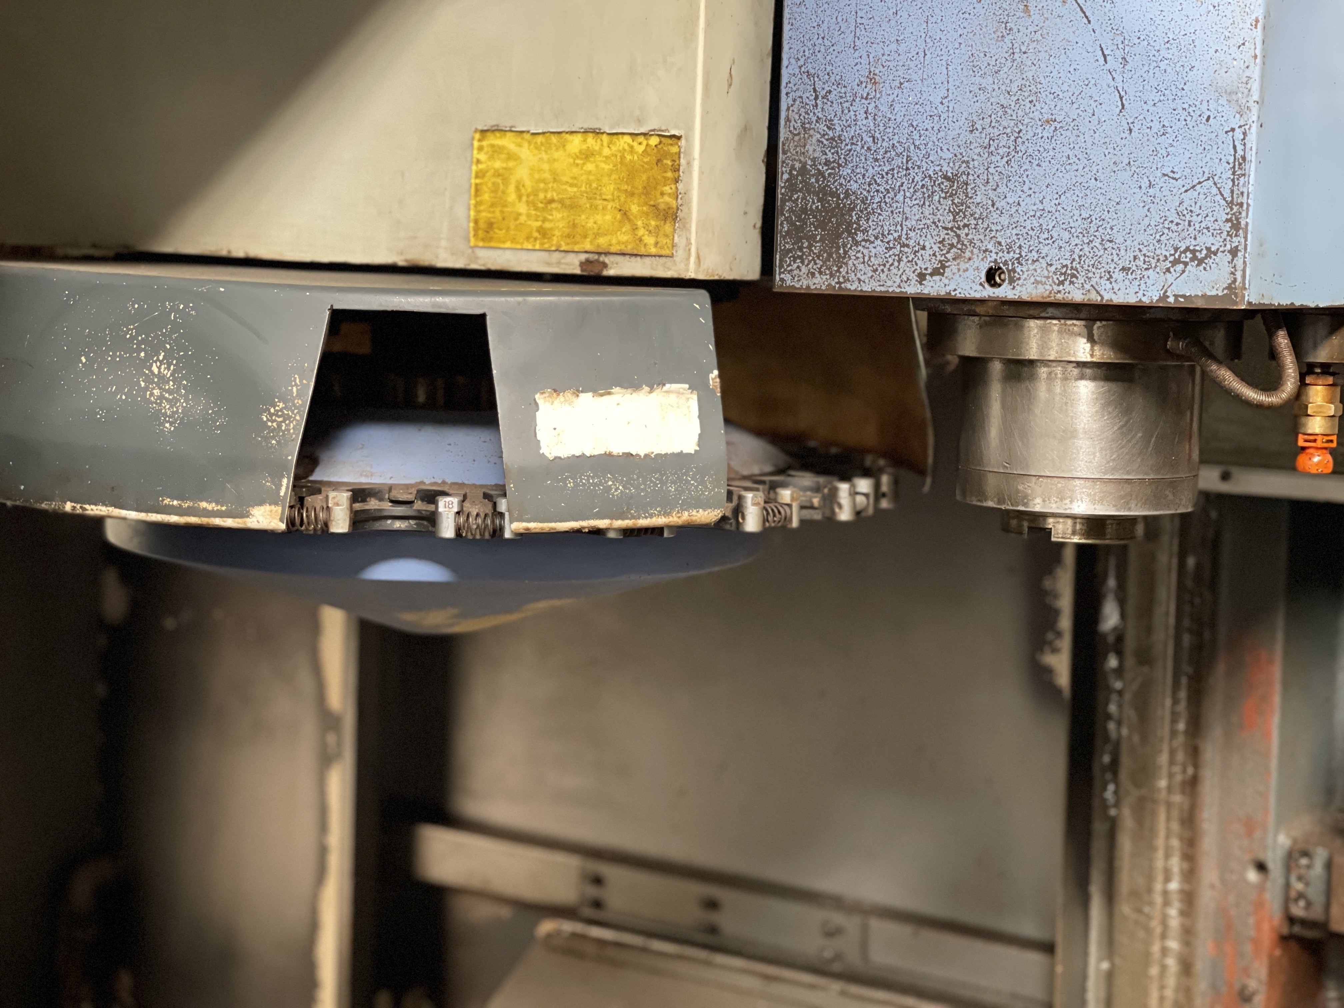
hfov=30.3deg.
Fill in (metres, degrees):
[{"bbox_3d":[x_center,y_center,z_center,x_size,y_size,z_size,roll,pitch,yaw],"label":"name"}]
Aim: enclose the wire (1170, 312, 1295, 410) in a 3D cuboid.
[{"bbox_3d":[0.337,-0.087,1.490,0.077,0.057,0.045,3,6,8],"label":"wire"}]

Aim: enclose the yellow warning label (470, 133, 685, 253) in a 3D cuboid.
[{"bbox_3d":[-0.058,-0.183,1.460,0.137,0.070,0.002,5,7,26],"label":"yellow warning label"}]

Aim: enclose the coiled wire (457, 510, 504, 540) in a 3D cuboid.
[{"bbox_3d":[-0.115,0.013,1.500,0.029,0.017,0.017,1,6,-10],"label":"coiled wire"}]

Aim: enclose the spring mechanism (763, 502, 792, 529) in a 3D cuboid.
[{"bbox_3d":[0.066,0.007,1.590,0.017,0.017,0.027,8,8,44],"label":"spring mechanism"}]

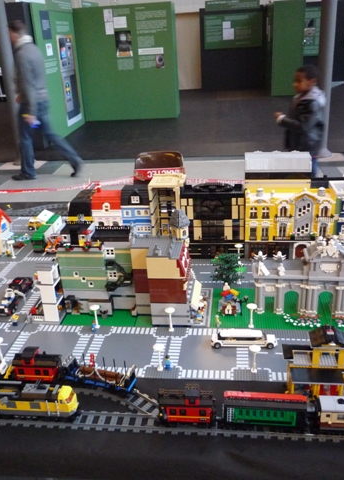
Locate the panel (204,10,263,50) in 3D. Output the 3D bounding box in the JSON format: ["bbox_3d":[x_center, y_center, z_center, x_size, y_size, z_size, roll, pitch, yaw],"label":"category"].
[{"bbox_3d":[1.663,-5.625,12.500,1.580,0.840,0.040,-1,24,5],"label":"panel"}]

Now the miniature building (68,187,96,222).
[{"bbox_3d":[-0.381,-0.078,2.120,0.122,0.272,0.192,0,24,8],"label":"miniature building"}]

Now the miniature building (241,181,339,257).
[{"bbox_3d":[0.500,-0.095,1.988,0.368,0.304,0.194,0,24,8],"label":"miniature building"}]

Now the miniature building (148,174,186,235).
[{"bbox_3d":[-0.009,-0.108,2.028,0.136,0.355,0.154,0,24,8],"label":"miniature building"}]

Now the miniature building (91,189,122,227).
[{"bbox_3d":[-0.268,-0.077,2.075,0.126,0.282,0.145,0,24,6],"label":"miniature building"}]

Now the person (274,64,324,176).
[{"bbox_3d":[1.159,-0.943,4.223,0.450,1.230,0.380,-3,24,1],"label":"person"}]

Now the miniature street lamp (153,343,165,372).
[{"bbox_3d":[-0.035,0.345,1.343,0.033,0.086,0.033,0,24,8],"label":"miniature street lamp"}]

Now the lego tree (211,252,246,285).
[{"bbox_3d":[0.209,0.124,1.722,0.124,0.154,0.124,0,24,8],"label":"lego tree"}]

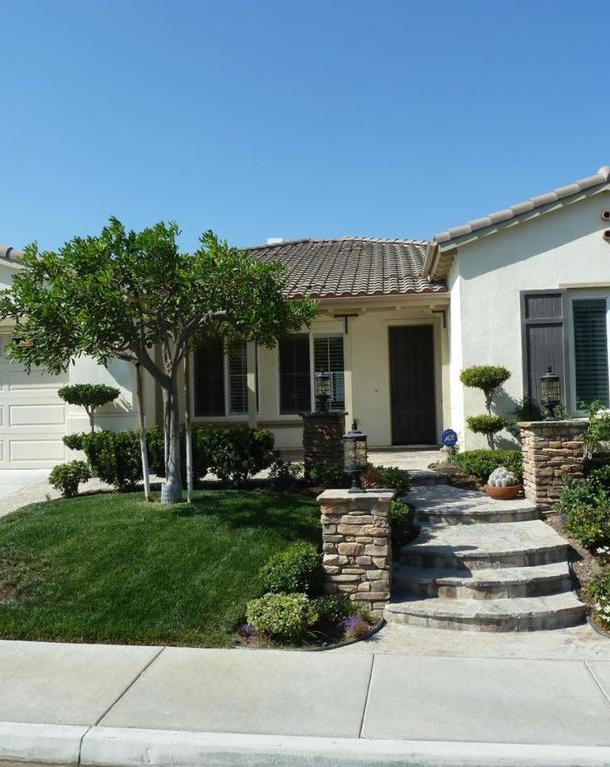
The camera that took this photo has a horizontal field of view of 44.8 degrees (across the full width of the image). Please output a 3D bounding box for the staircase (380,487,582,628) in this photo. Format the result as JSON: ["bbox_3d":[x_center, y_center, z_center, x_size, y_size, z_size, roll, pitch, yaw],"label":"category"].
[{"bbox_3d":[1.745,1.694,7.826,1.720,0.585,4.320,-2,-2,8],"label":"staircase"}]

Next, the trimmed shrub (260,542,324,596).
[{"bbox_3d":[-0.115,1.593,6.247,0.548,0.495,0.520,-2,-2,8],"label":"trimmed shrub"}]

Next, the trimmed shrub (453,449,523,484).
[{"bbox_3d":[2.467,1.104,9.896,0.987,0.466,0.750,-2,-2,8],"label":"trimmed shrub"}]

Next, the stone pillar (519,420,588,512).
[{"bbox_3d":[3.006,0.994,8.901,0.655,1.073,0.655,-1,-2,4],"label":"stone pillar"}]

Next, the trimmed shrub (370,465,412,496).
[{"bbox_3d":[1.134,1.306,9.750,0.541,0.475,0.480,-2,-2,8],"label":"trimmed shrub"}]

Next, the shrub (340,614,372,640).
[{"bbox_3d":[0.383,1.793,5.510,0.224,0.170,0.220,-2,-2,8],"label":"shrub"}]

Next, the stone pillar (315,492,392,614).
[{"bbox_3d":[0.461,1.415,6.246,0.617,0.973,0.620,-2,-2,8],"label":"stone pillar"}]

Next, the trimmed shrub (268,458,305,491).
[{"bbox_3d":[-0.260,1.226,9.850,0.480,0.453,0.460,-2,-2,8],"label":"trimmed shrub"}]

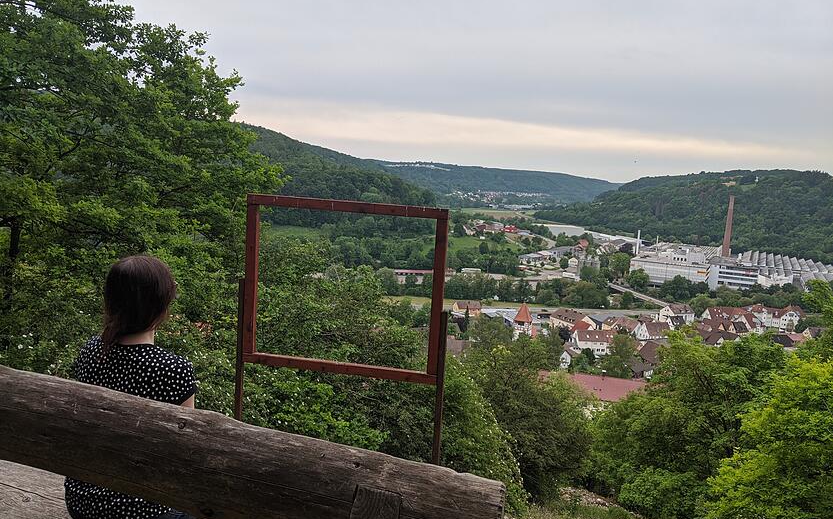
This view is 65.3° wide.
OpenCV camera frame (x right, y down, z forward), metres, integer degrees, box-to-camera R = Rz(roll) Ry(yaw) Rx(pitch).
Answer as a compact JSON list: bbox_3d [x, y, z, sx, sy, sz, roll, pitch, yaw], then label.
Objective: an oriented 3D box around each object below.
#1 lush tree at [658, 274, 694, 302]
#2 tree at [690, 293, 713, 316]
[{"bbox_3d":[156.048,17.405,390.000,21.607,15.605,17.285,6,6,22],"label":"lush tree"},{"bbox_3d":[149.123,23.546,340.000,11.511,11.511,10.936,6,6,24],"label":"tree"}]

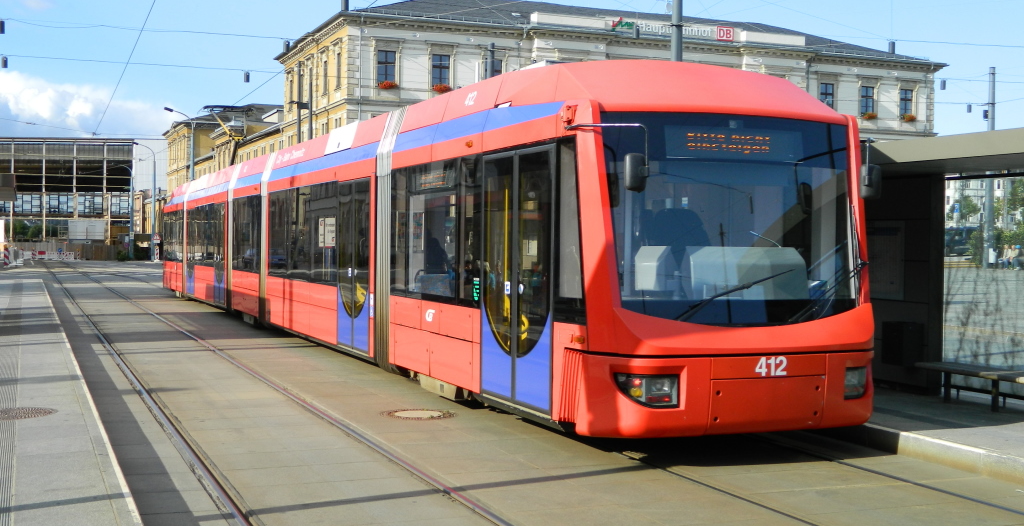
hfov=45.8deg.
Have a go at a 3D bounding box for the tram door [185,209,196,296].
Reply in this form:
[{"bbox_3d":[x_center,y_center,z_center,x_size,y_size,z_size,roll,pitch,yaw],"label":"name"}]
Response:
[{"bbox_3d":[-8.202,-0.271,31.000,0.100,2.200,1.650,0,1,-22],"label":"tram door"}]

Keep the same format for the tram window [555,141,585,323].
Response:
[{"bbox_3d":[0.471,-0.244,9.436,0.080,1.440,0.510,0,1,-22],"label":"tram window"}]

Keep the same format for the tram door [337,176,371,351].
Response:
[{"bbox_3d":[-2.036,0.026,15.629,0.100,2.200,1.620,0,1,-22],"label":"tram door"}]

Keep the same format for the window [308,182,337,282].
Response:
[{"bbox_3d":[-2.676,-0.405,17.228,0.080,1.440,1.780,0,1,-22],"label":"window"}]

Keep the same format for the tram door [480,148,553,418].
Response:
[{"bbox_3d":[0.038,0.126,10.460,0.100,2.200,1.640,0,1,-22],"label":"tram door"}]

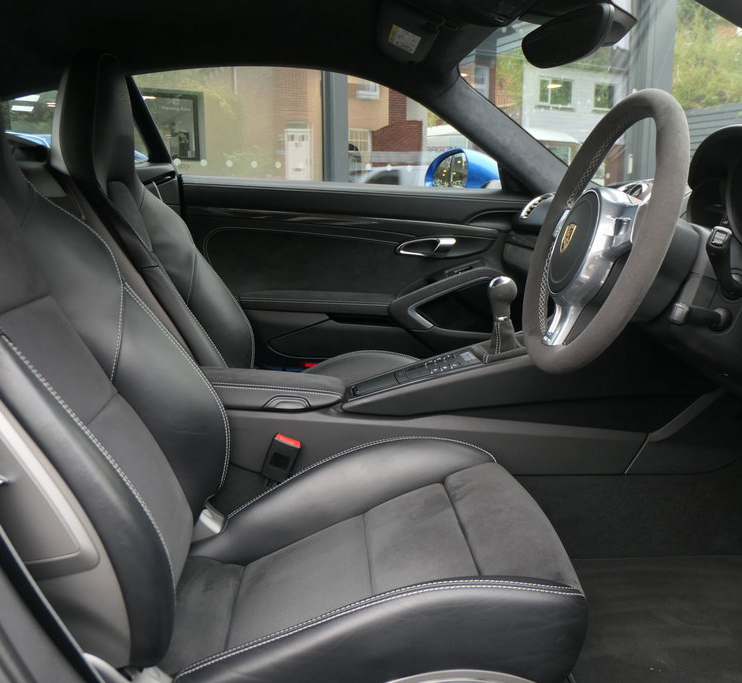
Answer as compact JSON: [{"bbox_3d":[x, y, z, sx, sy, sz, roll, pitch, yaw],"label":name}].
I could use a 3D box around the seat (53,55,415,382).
[{"bbox_3d":[-0.263,-0.164,1.565,0.820,0.930,0.530,-1,10,-3],"label":"seat"}]

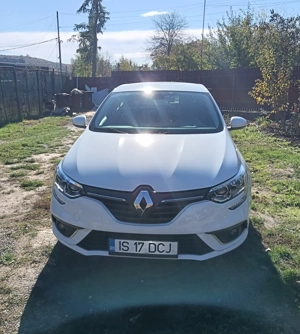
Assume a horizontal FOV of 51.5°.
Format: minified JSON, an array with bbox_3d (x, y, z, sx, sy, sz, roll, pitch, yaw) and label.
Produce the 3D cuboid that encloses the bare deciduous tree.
[{"bbox_3d":[1.819,-12.584,32.706,3.960,7.000,3.960,0,18,0],"label":"bare deciduous tree"}]

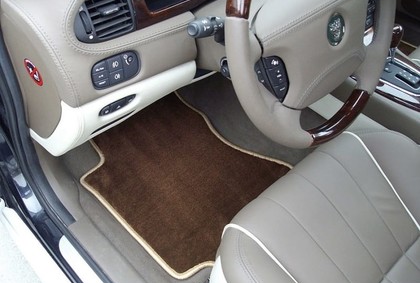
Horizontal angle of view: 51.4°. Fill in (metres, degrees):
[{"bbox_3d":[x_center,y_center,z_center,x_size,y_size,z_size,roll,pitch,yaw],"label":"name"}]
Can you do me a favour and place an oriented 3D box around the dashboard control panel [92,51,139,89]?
[{"bbox_3d":[-0.149,-0.114,0.671,0.085,0.048,0.025,-23,52,-26],"label":"dashboard control panel"}]

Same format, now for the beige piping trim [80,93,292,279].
[{"bbox_3d":[-0.103,0.038,1.255,0.485,0.035,0.640,-32,56,-32],"label":"beige piping trim"}]

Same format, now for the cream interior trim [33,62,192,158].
[{"bbox_3d":[-0.168,-0.088,0.787,0.270,0.150,0.160,-29,55,-30],"label":"cream interior trim"}]

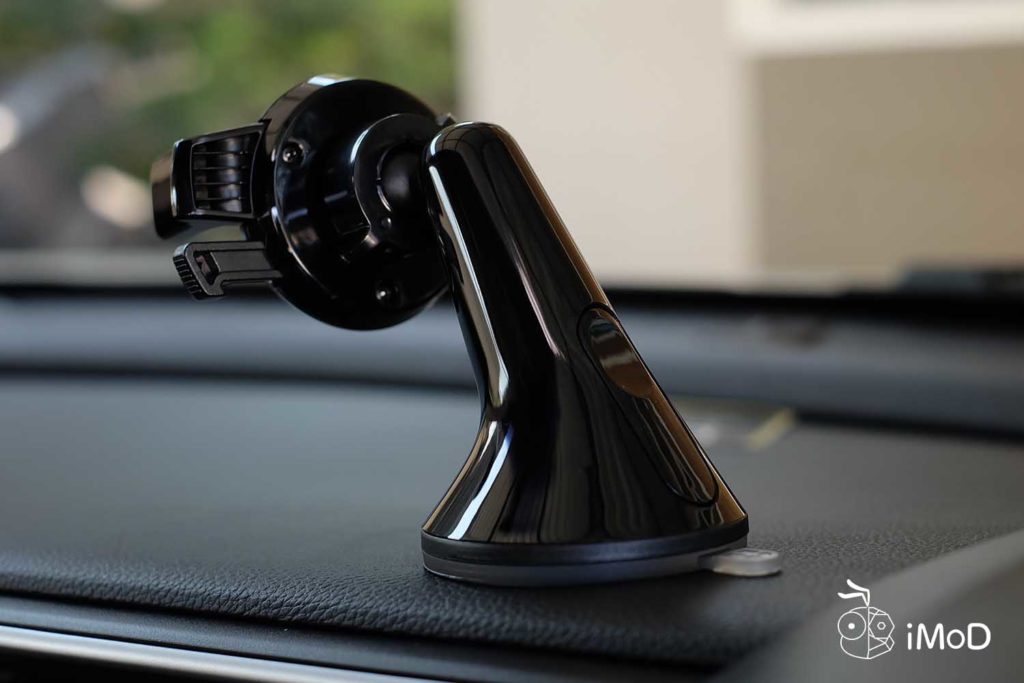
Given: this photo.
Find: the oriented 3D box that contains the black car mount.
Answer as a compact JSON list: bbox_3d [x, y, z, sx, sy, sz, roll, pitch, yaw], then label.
[{"bbox_3d":[-0.012,-0.008,0.348,0.148,0.114,0.090,-2,1,34],"label":"black car mount"}]

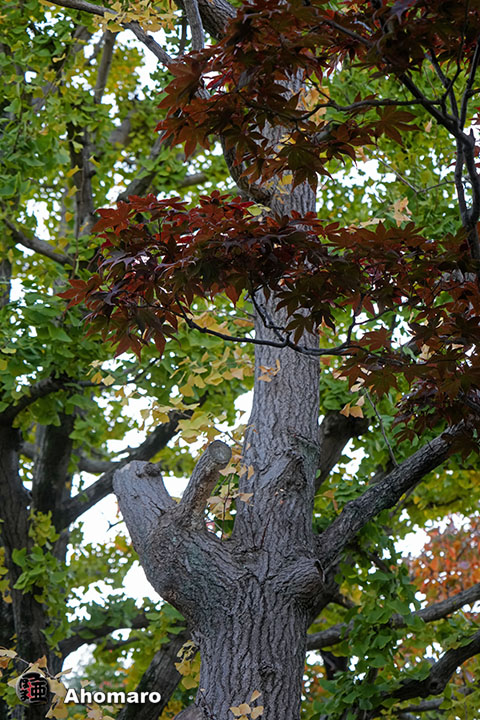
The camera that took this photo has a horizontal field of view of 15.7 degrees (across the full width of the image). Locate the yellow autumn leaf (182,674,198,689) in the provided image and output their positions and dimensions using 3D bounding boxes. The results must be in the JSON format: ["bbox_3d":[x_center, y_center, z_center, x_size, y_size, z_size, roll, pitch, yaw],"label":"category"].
[{"bbox_3d":[-0.198,1.275,6.900,0.061,0.056,0.024,0,-16,-2],"label":"yellow autumn leaf"}]

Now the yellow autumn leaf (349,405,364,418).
[{"bbox_3d":[0.457,0.204,6.800,0.057,0.049,0.024,-1,-16,4],"label":"yellow autumn leaf"}]

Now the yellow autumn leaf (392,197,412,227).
[{"bbox_3d":[0.607,-0.555,6.500,0.075,0.112,0.050,-2,-16,5],"label":"yellow autumn leaf"}]

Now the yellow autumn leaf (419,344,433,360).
[{"bbox_3d":[0.694,-0.027,6.500,0.049,0.060,0.024,-2,-16,6],"label":"yellow autumn leaf"}]

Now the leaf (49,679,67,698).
[{"bbox_3d":[-0.660,1.190,6.300,0.063,0.072,0.024,2,-16,-6],"label":"leaf"}]

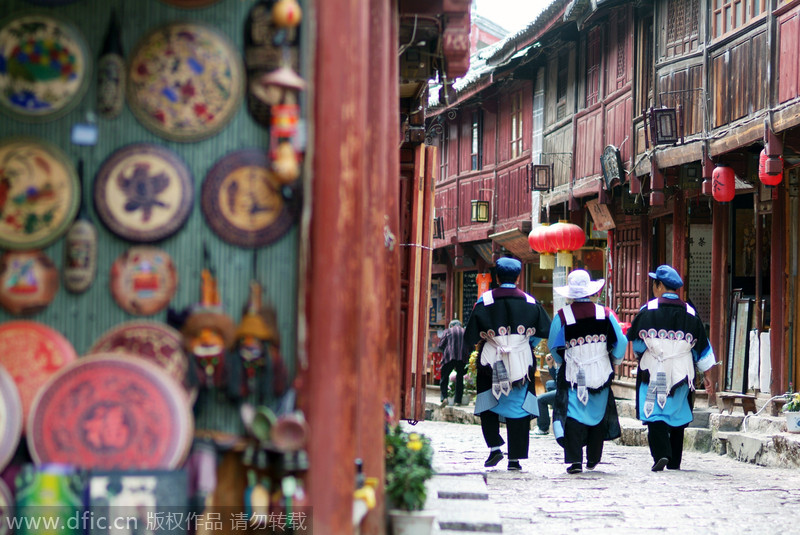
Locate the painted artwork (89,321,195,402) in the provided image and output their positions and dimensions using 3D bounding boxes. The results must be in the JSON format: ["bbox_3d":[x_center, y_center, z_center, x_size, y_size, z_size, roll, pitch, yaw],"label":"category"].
[{"bbox_3d":[-0.744,0.309,8.220,0.312,0.312,0.040,0,-7,-3],"label":"painted artwork"}]

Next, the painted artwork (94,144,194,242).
[{"bbox_3d":[-0.742,-0.218,8.270,0.290,0.290,0.035,0,-1,-3],"label":"painted artwork"}]

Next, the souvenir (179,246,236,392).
[{"bbox_3d":[-0.554,0.150,8.240,0.162,0.399,0.100,0,-1,-3],"label":"souvenir"}]

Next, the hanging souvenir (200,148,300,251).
[{"bbox_3d":[-0.436,-0.201,8.300,0.280,0.291,0.030,1,-1,-2],"label":"hanging souvenir"}]

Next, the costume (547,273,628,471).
[{"bbox_3d":[1.408,0.793,21.500,0.592,1.541,0.460,1,-1,-5],"label":"costume"}]

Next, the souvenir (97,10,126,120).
[{"bbox_3d":[-0.838,-0.587,8.270,0.087,0.320,0.045,0,-1,-3],"label":"souvenir"}]

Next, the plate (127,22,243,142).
[{"bbox_3d":[-0.628,-0.541,8.300,0.338,0.353,0.030,1,-1,-2],"label":"plate"}]

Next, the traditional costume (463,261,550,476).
[{"bbox_3d":[0.789,0.712,20.900,0.631,1.556,0.450,0,-1,-2],"label":"traditional costume"}]

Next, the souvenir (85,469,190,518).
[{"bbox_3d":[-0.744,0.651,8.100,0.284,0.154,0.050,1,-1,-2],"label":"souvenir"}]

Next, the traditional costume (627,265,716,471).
[{"bbox_3d":[2.069,0.762,21.700,0.665,1.570,0.460,1,-1,-7],"label":"traditional costume"}]

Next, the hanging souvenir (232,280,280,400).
[{"bbox_3d":[-0.416,0.211,8.250,0.139,0.348,0.100,1,-1,-2],"label":"hanging souvenir"}]

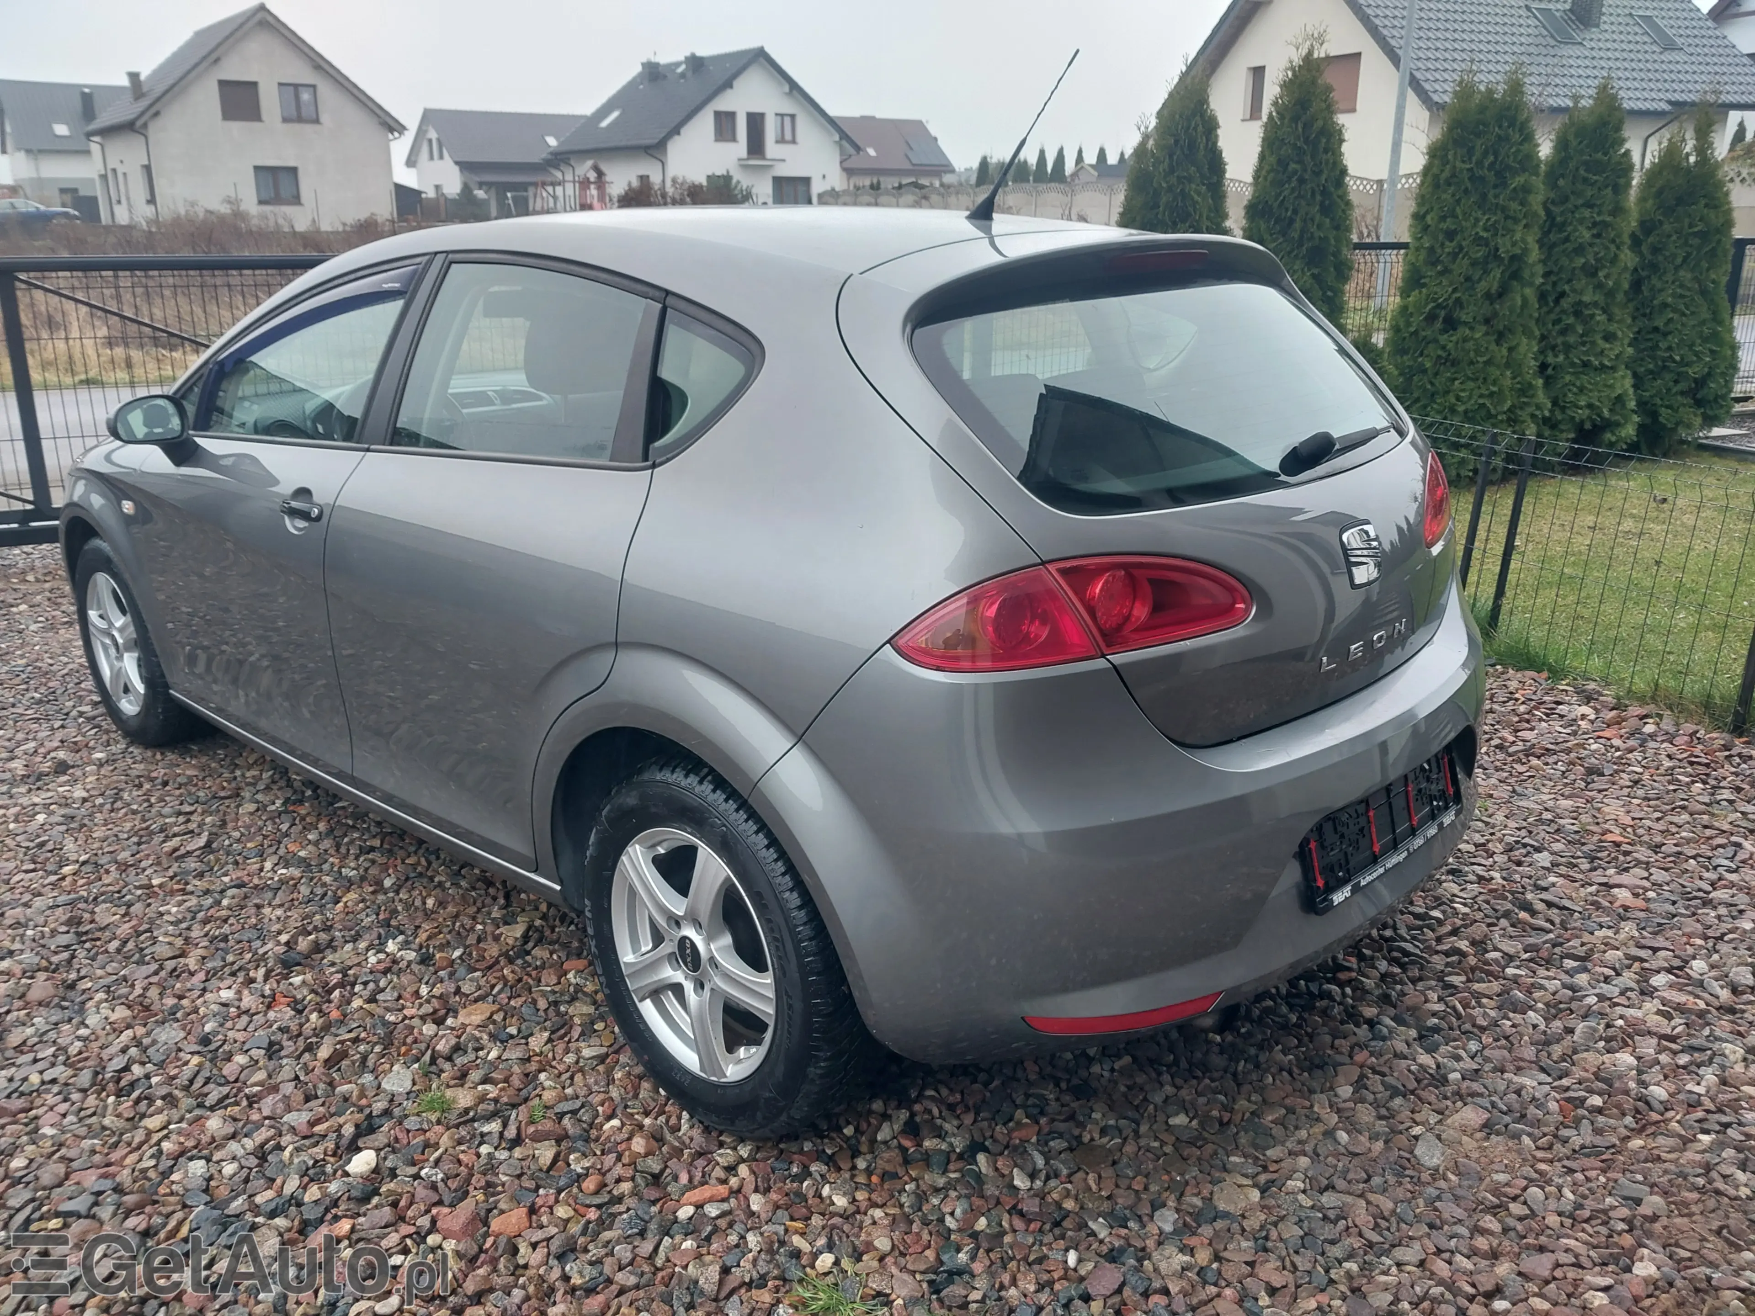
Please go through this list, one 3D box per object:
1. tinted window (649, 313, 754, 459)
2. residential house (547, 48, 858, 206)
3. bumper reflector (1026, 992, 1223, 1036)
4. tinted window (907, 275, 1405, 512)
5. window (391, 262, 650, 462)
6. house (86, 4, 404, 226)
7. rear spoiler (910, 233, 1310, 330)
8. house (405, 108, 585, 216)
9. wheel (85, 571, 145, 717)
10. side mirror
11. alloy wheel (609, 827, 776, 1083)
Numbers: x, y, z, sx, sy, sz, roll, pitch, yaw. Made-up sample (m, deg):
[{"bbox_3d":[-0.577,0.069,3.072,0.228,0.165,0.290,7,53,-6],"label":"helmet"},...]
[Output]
[{"bbox_3d":[-0.283,-0.424,2.382,0.220,0.240,0.050,16,-1,35],"label":"tinted window"},{"bbox_3d":[-8.197,-24.367,72.138,10.933,7.791,10.279,-12,21,-35],"label":"residential house"},{"bbox_3d":[0.355,0.499,2.183,0.320,0.045,0.055,-7,18,-20],"label":"bumper reflector"},{"bbox_3d":[0.520,-0.451,2.567,1.100,0.430,0.090,-16,-19,-42],"label":"tinted window"},{"bbox_3d":[-0.611,-0.508,2.679,0.830,0.370,0.060,16,-1,43],"label":"window"},{"bbox_3d":[-23.679,-19.537,56.444,8.902,7.711,11.316,-11,20,-32],"label":"house"},{"bbox_3d":[0.410,-0.664,2.618,1.090,0.130,0.230,-16,23,-42],"label":"rear spoiler"},{"bbox_3d":[-22.108,-31.224,96.872,13.000,6.626,8.717,-12,20,-34],"label":"house"},{"bbox_3d":[-2.063,-0.054,4.276,0.150,0.420,0.420,-16,23,-42],"label":"wheel"},{"bbox_3d":[-1.714,-0.565,3.557,0.195,0.132,0.115,-16,23,-42],"label":"side mirror"},{"bbox_3d":[-0.251,0.465,2.516,0.150,0.420,0.420,-16,23,-42],"label":"alloy wheel"}]

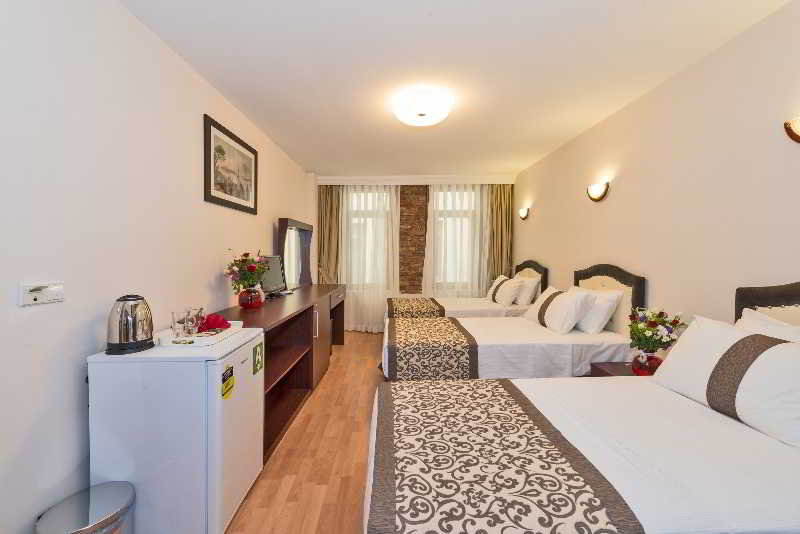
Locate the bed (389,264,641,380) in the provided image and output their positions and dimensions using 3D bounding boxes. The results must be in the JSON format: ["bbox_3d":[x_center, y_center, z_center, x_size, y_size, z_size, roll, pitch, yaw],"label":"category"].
[{"bbox_3d":[0.892,0.569,2.900,2.080,1.190,1.020,0,2,0],"label":"bed"}]

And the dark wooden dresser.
[{"bbox_3d":[-1.111,0.732,3.250,0.560,0.835,2.760,0,2,0],"label":"dark wooden dresser"}]

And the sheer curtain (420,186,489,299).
[{"bbox_3d":[0.913,-0.140,5.120,1.090,2.430,0.120,0,2,0],"label":"sheer curtain"}]

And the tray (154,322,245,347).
[{"bbox_3d":[-1.074,0.366,1.710,0.280,0.045,0.350,0,2,0],"label":"tray"}]

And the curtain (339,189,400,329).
[{"bbox_3d":[-0.502,-0.140,5.120,1.030,2.430,0.120,0,2,0],"label":"curtain"}]

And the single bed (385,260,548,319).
[{"bbox_3d":[0.874,0.507,4.440,2.090,1.190,1.130,0,2,0],"label":"single bed"}]

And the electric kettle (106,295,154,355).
[{"bbox_3d":[-1.292,0.270,1.505,0.180,0.260,0.210,-1,2,-27],"label":"electric kettle"}]

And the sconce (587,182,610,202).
[{"bbox_3d":[1.861,-0.694,2.960,0.120,0.175,0.270,0,2,0],"label":"sconce"}]

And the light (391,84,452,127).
[{"bbox_3d":[0.170,-1.274,2.470,0.470,0.150,0.470,0,2,0],"label":"light"}]

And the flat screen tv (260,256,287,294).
[{"bbox_3d":[-1.265,0.105,3.100,0.140,0.400,0.400,1,2,21],"label":"flat screen tv"}]

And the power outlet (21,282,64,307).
[{"bbox_3d":[-1.380,0.099,1.200,0.022,0.082,0.145,0,2,0],"label":"power outlet"}]

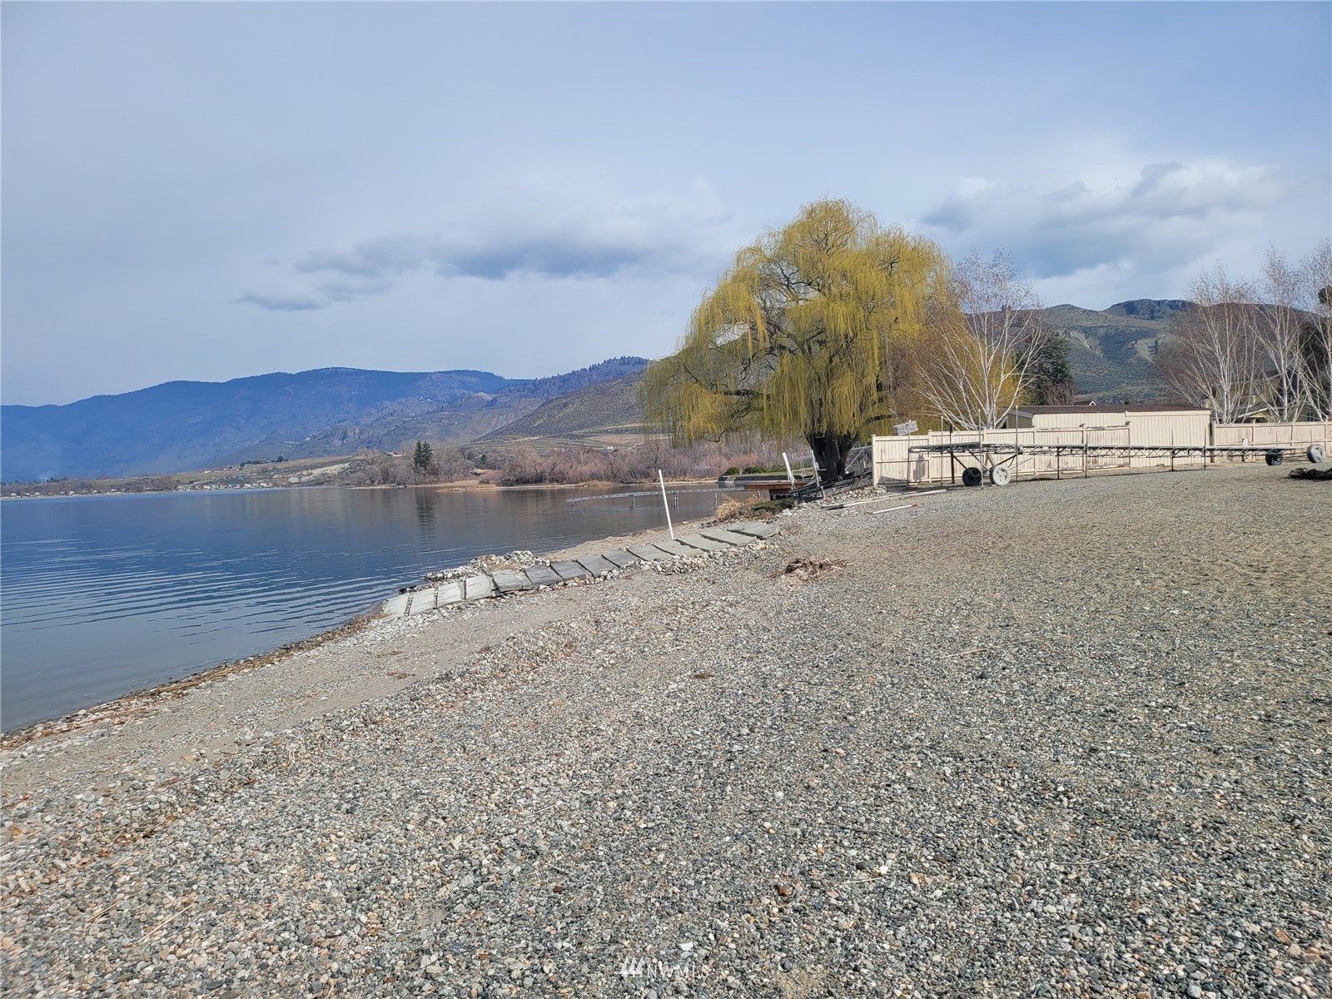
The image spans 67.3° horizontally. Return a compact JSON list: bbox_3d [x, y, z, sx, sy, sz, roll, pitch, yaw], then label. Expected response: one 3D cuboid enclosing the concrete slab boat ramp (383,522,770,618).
[{"bbox_3d":[-1.702,1.479,20.344,8.200,0.280,2.500,-11,5,-11],"label":"concrete slab boat ramp"}]

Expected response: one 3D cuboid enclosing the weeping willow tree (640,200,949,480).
[{"bbox_3d":[5.464,-6.504,42.143,12.300,11.772,11.800,-2,1,0],"label":"weeping willow tree"}]

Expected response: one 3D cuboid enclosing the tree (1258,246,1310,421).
[{"bbox_3d":[30.166,-6.977,48.626,2.900,10.321,2.900,-2,1,0],"label":"tree"}]

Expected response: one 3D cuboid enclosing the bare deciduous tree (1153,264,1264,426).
[{"bbox_3d":[26.300,-6.417,48.117,5.100,9.591,4.900,-2,1,0],"label":"bare deciduous tree"}]

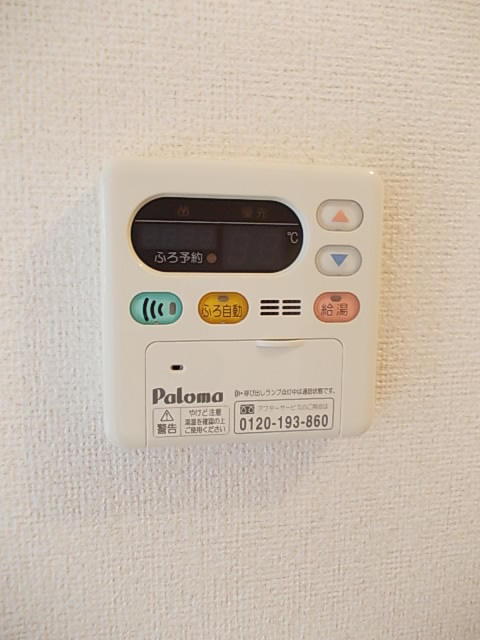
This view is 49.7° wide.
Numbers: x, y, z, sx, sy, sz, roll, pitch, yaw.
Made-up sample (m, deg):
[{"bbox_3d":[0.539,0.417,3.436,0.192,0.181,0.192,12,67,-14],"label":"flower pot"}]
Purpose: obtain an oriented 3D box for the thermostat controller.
[{"bbox_3d":[0.003,-0.005,0.220,0.120,0.120,0.020,-1,6,-10],"label":"thermostat controller"}]

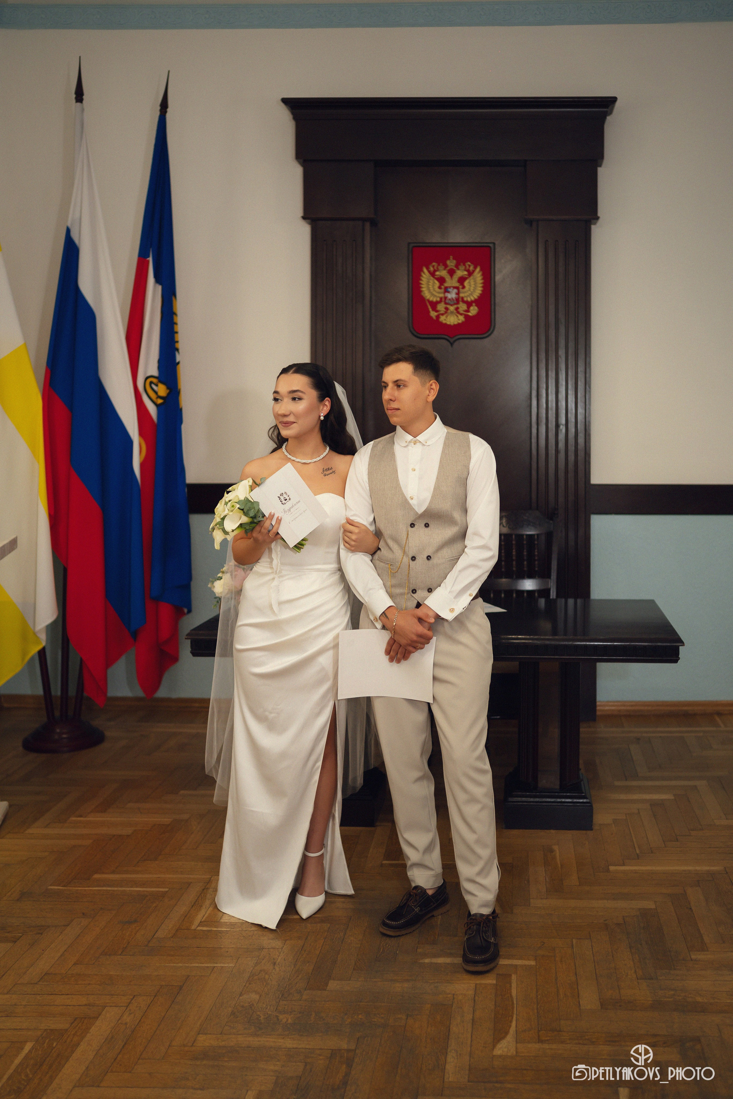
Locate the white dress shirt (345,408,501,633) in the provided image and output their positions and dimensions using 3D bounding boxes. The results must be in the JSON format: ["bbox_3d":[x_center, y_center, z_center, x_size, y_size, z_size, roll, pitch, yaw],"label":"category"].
[{"bbox_3d":[0.164,-0.088,3.270,0.475,0.650,0.350,0,4,6],"label":"white dress shirt"}]

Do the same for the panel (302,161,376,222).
[{"bbox_3d":[-0.147,-1.880,5.620,0.375,0.325,0.140,0,4,5],"label":"panel"}]

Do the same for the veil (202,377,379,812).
[{"bbox_3d":[-0.243,0.135,3.470,0.540,1.340,0.340,1,6,9],"label":"veil"}]

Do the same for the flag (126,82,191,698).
[{"bbox_3d":[-1.031,-0.799,5.300,0.320,2.900,0.270,0,6,5],"label":"flag"}]

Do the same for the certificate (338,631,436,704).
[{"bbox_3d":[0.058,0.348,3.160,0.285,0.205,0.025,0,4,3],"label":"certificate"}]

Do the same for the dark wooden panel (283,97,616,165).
[{"bbox_3d":[0.430,-2.174,5.515,1.710,0.335,0.240,0,6,5],"label":"dark wooden panel"}]

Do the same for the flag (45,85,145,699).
[{"bbox_3d":[-1.329,-0.725,5.200,0.440,2.880,0.300,0,6,5],"label":"flag"}]

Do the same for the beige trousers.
[{"bbox_3d":[0.192,0.624,3.230,0.390,0.940,0.290,1,6,14],"label":"beige trousers"}]

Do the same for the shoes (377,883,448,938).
[{"bbox_3d":[0.155,1.130,3.400,0.115,0.115,0.290,4,5,45],"label":"shoes"}]

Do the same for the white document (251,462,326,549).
[{"bbox_3d":[-0.230,-0.134,3.240,0.150,0.205,0.012,-37,2,0],"label":"white document"}]

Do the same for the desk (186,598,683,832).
[{"bbox_3d":[0.280,0.655,4.430,1.840,0.770,0.900,0,4,5],"label":"desk"}]

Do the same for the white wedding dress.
[{"bbox_3d":[-0.268,0.495,3.460,0.430,1.360,0.400,1,4,9],"label":"white wedding dress"}]

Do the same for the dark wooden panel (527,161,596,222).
[{"bbox_3d":[1.015,-1.866,5.549,0.365,0.305,0.150,0,6,5],"label":"dark wooden panel"}]

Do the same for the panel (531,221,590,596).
[{"bbox_3d":[1.030,-0.640,5.660,0.315,2.200,0.120,0,4,5],"label":"panel"}]

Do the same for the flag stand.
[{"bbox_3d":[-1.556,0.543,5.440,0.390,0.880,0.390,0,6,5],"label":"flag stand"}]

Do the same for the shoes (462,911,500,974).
[{"bbox_3d":[0.346,1.156,3.240,0.112,0.105,0.290,1,6,6],"label":"shoes"}]

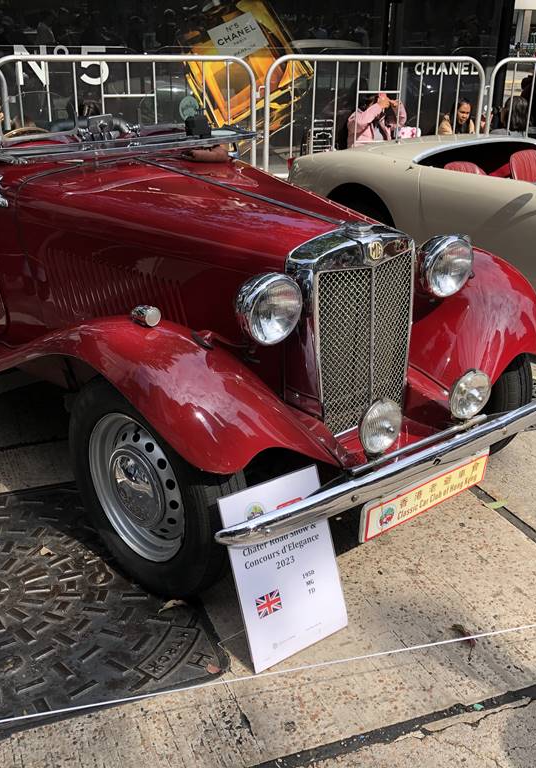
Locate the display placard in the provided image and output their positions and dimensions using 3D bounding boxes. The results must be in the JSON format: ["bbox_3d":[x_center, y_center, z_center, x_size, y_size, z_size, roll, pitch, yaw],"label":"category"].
[{"bbox_3d":[0.042,0.452,2.063,0.300,0.430,0.020,-15,6,-35],"label":"display placard"}]

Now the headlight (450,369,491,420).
[{"bbox_3d":[0.552,0.016,2.340,0.150,0.150,0.090,-15,29,-34],"label":"headlight"}]

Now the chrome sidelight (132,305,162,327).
[{"bbox_3d":[-0.308,-0.176,2.082,0.053,0.056,0.082,-17,30,-35],"label":"chrome sidelight"}]

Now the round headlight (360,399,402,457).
[{"bbox_3d":[0.268,0.104,2.068,0.148,0.152,0.085,-16,29,-36],"label":"round headlight"}]

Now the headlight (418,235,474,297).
[{"bbox_3d":[0.516,-0.359,2.499,0.190,0.192,0.135,-15,29,-34],"label":"headlight"}]

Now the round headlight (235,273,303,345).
[{"bbox_3d":[-0.014,-0.200,2.060,0.182,0.182,0.160,-16,29,-36],"label":"round headlight"}]

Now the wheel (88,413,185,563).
[{"bbox_3d":[-0.309,0.257,2.171,0.130,0.411,0.411,-20,31,-41],"label":"wheel"}]

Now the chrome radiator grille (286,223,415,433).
[{"bbox_3d":[0.244,-0.155,2.307,0.385,0.575,0.145,-17,26,-35],"label":"chrome radiator grille"}]

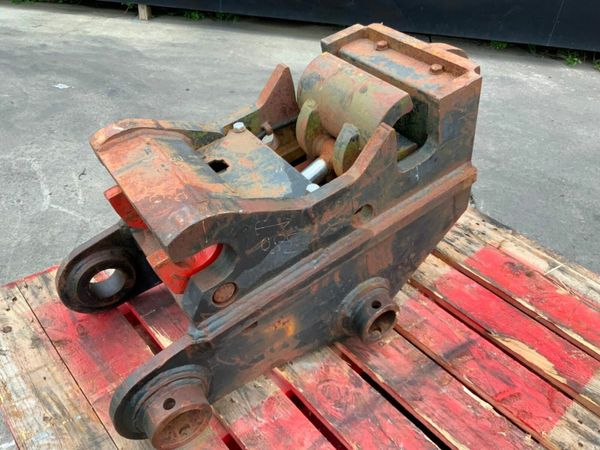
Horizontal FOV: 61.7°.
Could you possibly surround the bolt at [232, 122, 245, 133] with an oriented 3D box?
[{"bbox_3d":[-0.120,-0.190,0.978,0.022,0.010,0.022,-29,46,-20],"label":"bolt"}]

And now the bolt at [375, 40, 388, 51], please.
[{"bbox_3d":[0.166,-0.363,1.017,0.022,0.010,0.022,-29,46,-20],"label":"bolt"}]

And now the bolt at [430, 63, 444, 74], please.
[{"bbox_3d":[0.250,-0.286,0.919,0.022,0.010,0.022,-29,46,-20],"label":"bolt"}]

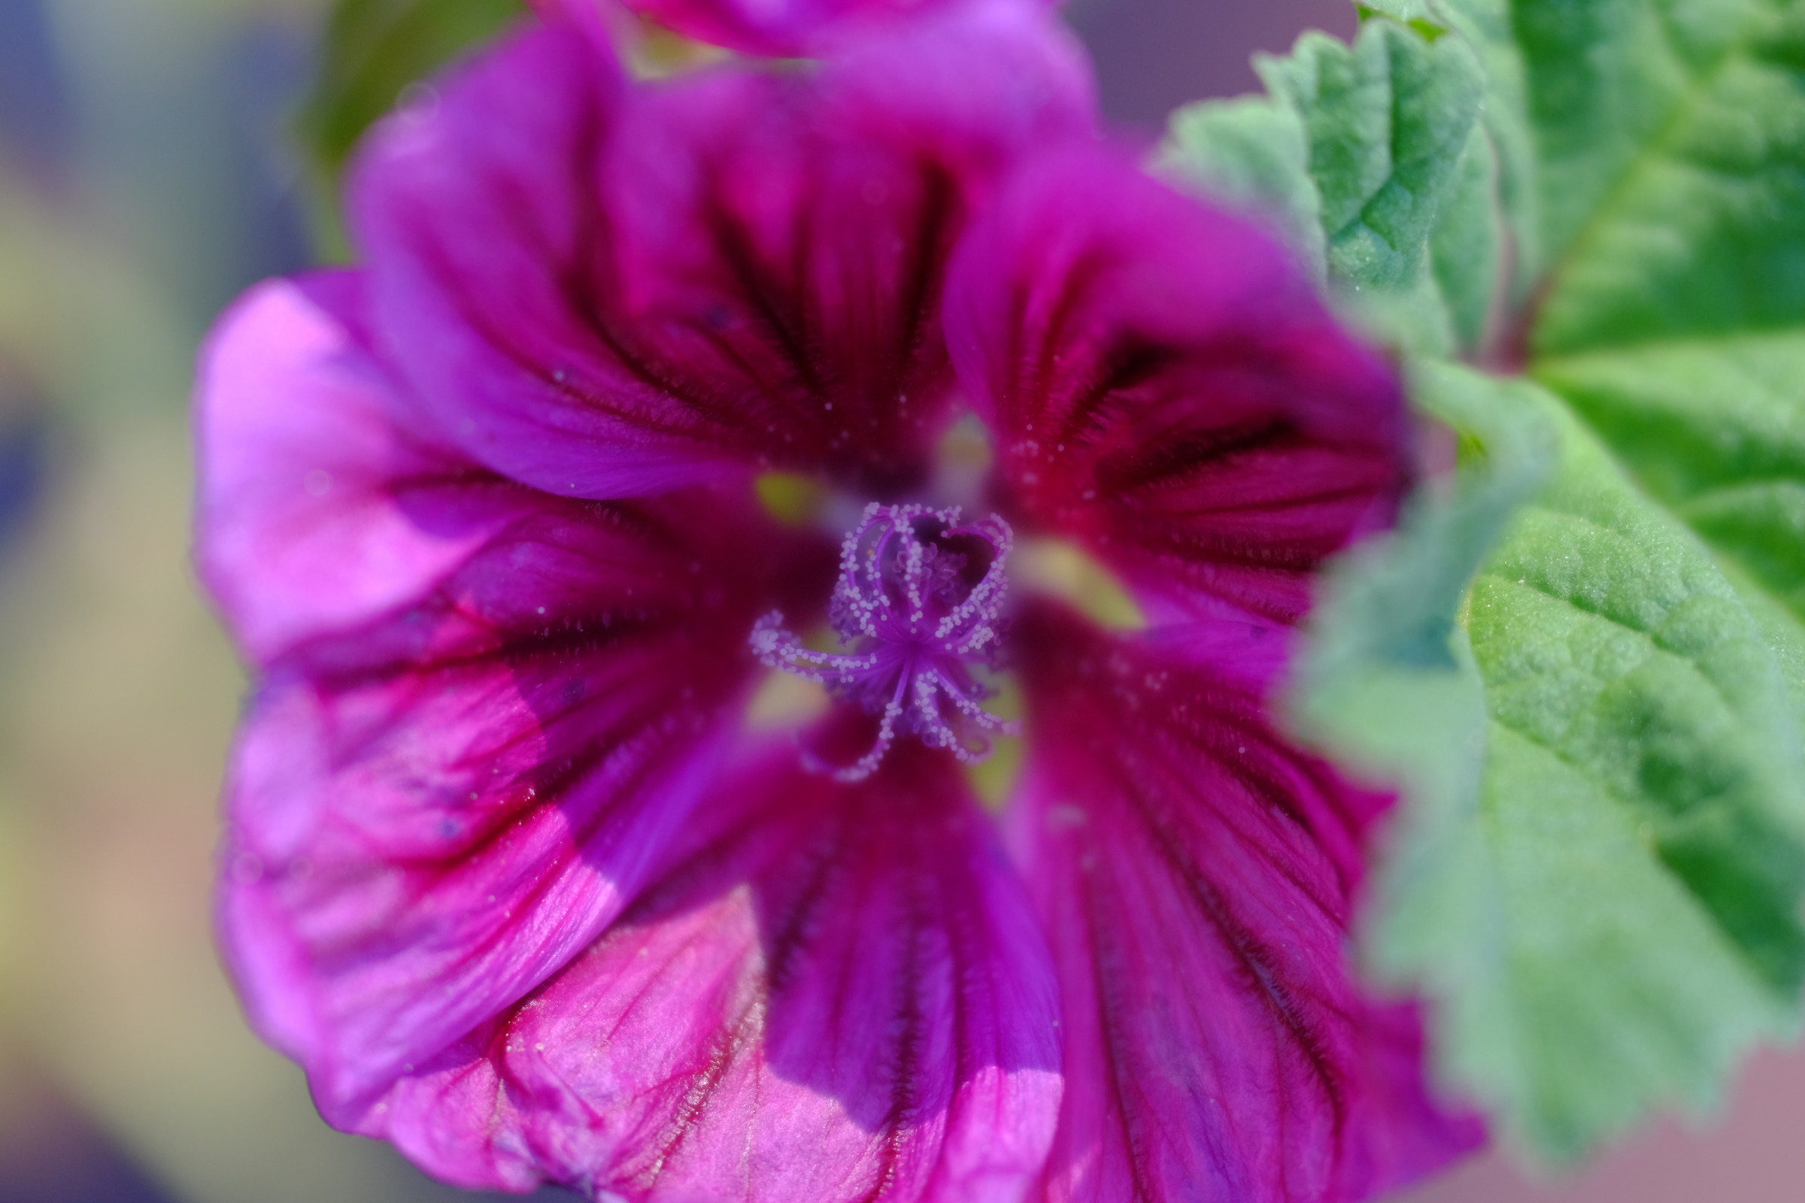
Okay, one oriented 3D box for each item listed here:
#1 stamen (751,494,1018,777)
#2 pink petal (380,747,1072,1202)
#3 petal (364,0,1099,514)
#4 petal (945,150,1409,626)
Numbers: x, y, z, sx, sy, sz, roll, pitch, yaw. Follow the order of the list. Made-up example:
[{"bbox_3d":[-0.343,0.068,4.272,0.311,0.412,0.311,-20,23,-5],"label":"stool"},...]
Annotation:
[{"bbox_3d":[-0.001,0.002,0.171,0.012,0.012,0.010,0,14,0],"label":"stamen"},{"bbox_3d":[-0.008,0.017,0.172,0.028,0.008,0.020,18,67,8],"label":"pink petal"},{"bbox_3d":[-0.008,-0.015,0.166,0.031,0.021,0.010,-8,36,6],"label":"petal"},{"bbox_3d":[0.012,-0.010,0.167,0.020,0.020,0.010,44,43,1],"label":"petal"}]

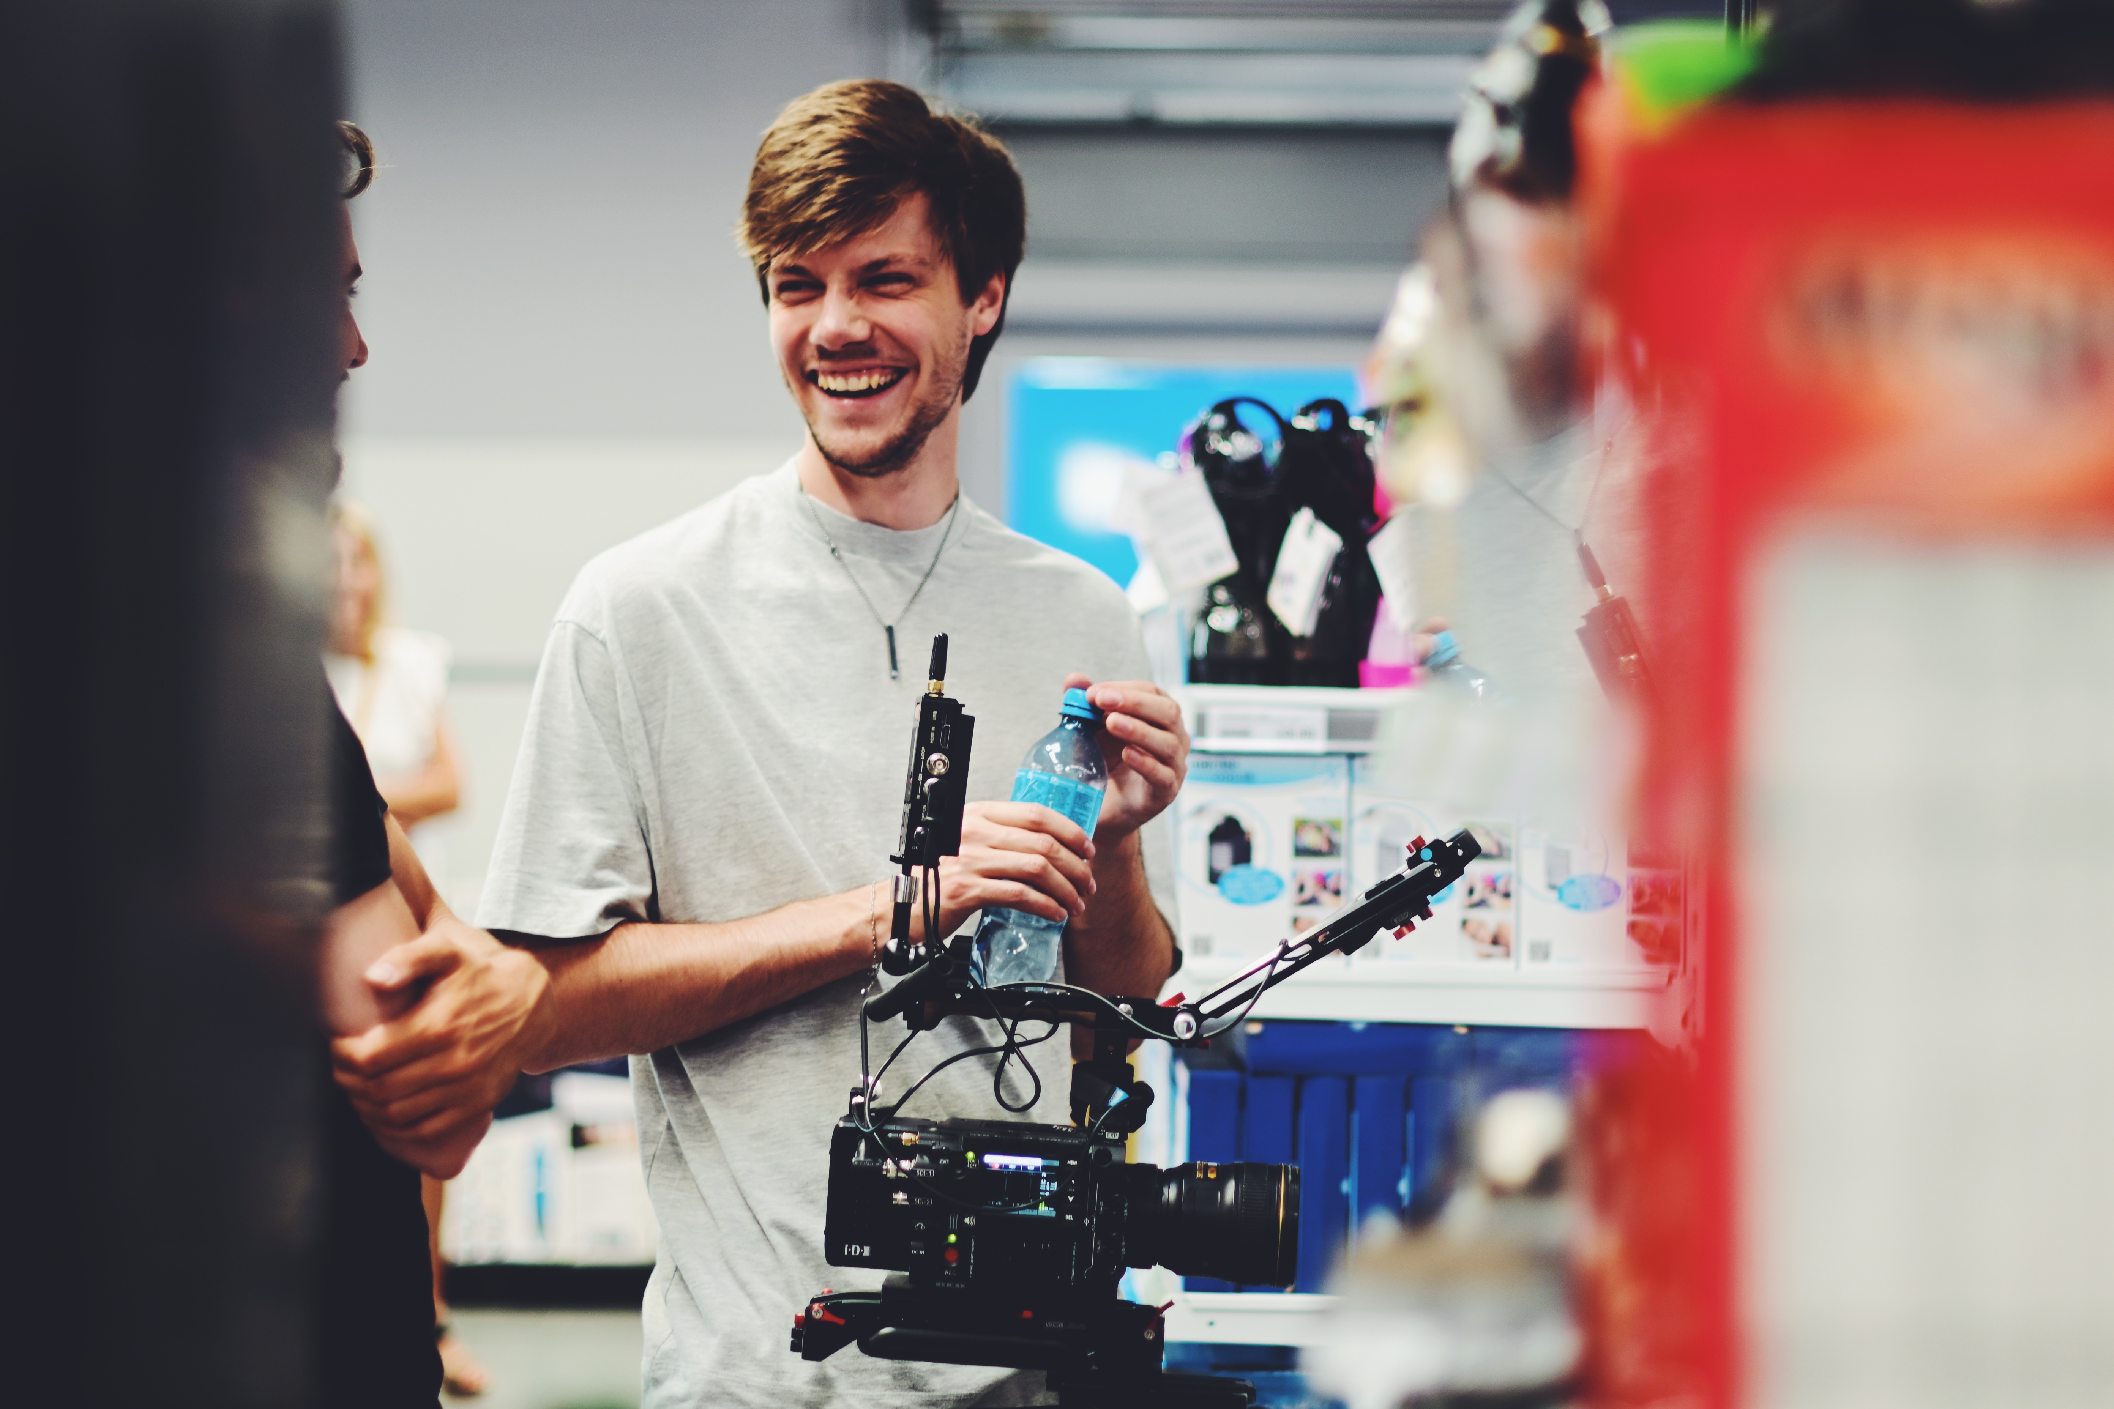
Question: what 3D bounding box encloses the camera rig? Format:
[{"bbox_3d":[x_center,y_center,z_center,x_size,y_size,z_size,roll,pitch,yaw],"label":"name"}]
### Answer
[{"bbox_3d":[0.052,0.205,2.800,0.425,0.485,0.200,2,1,3],"label":"camera rig"}]

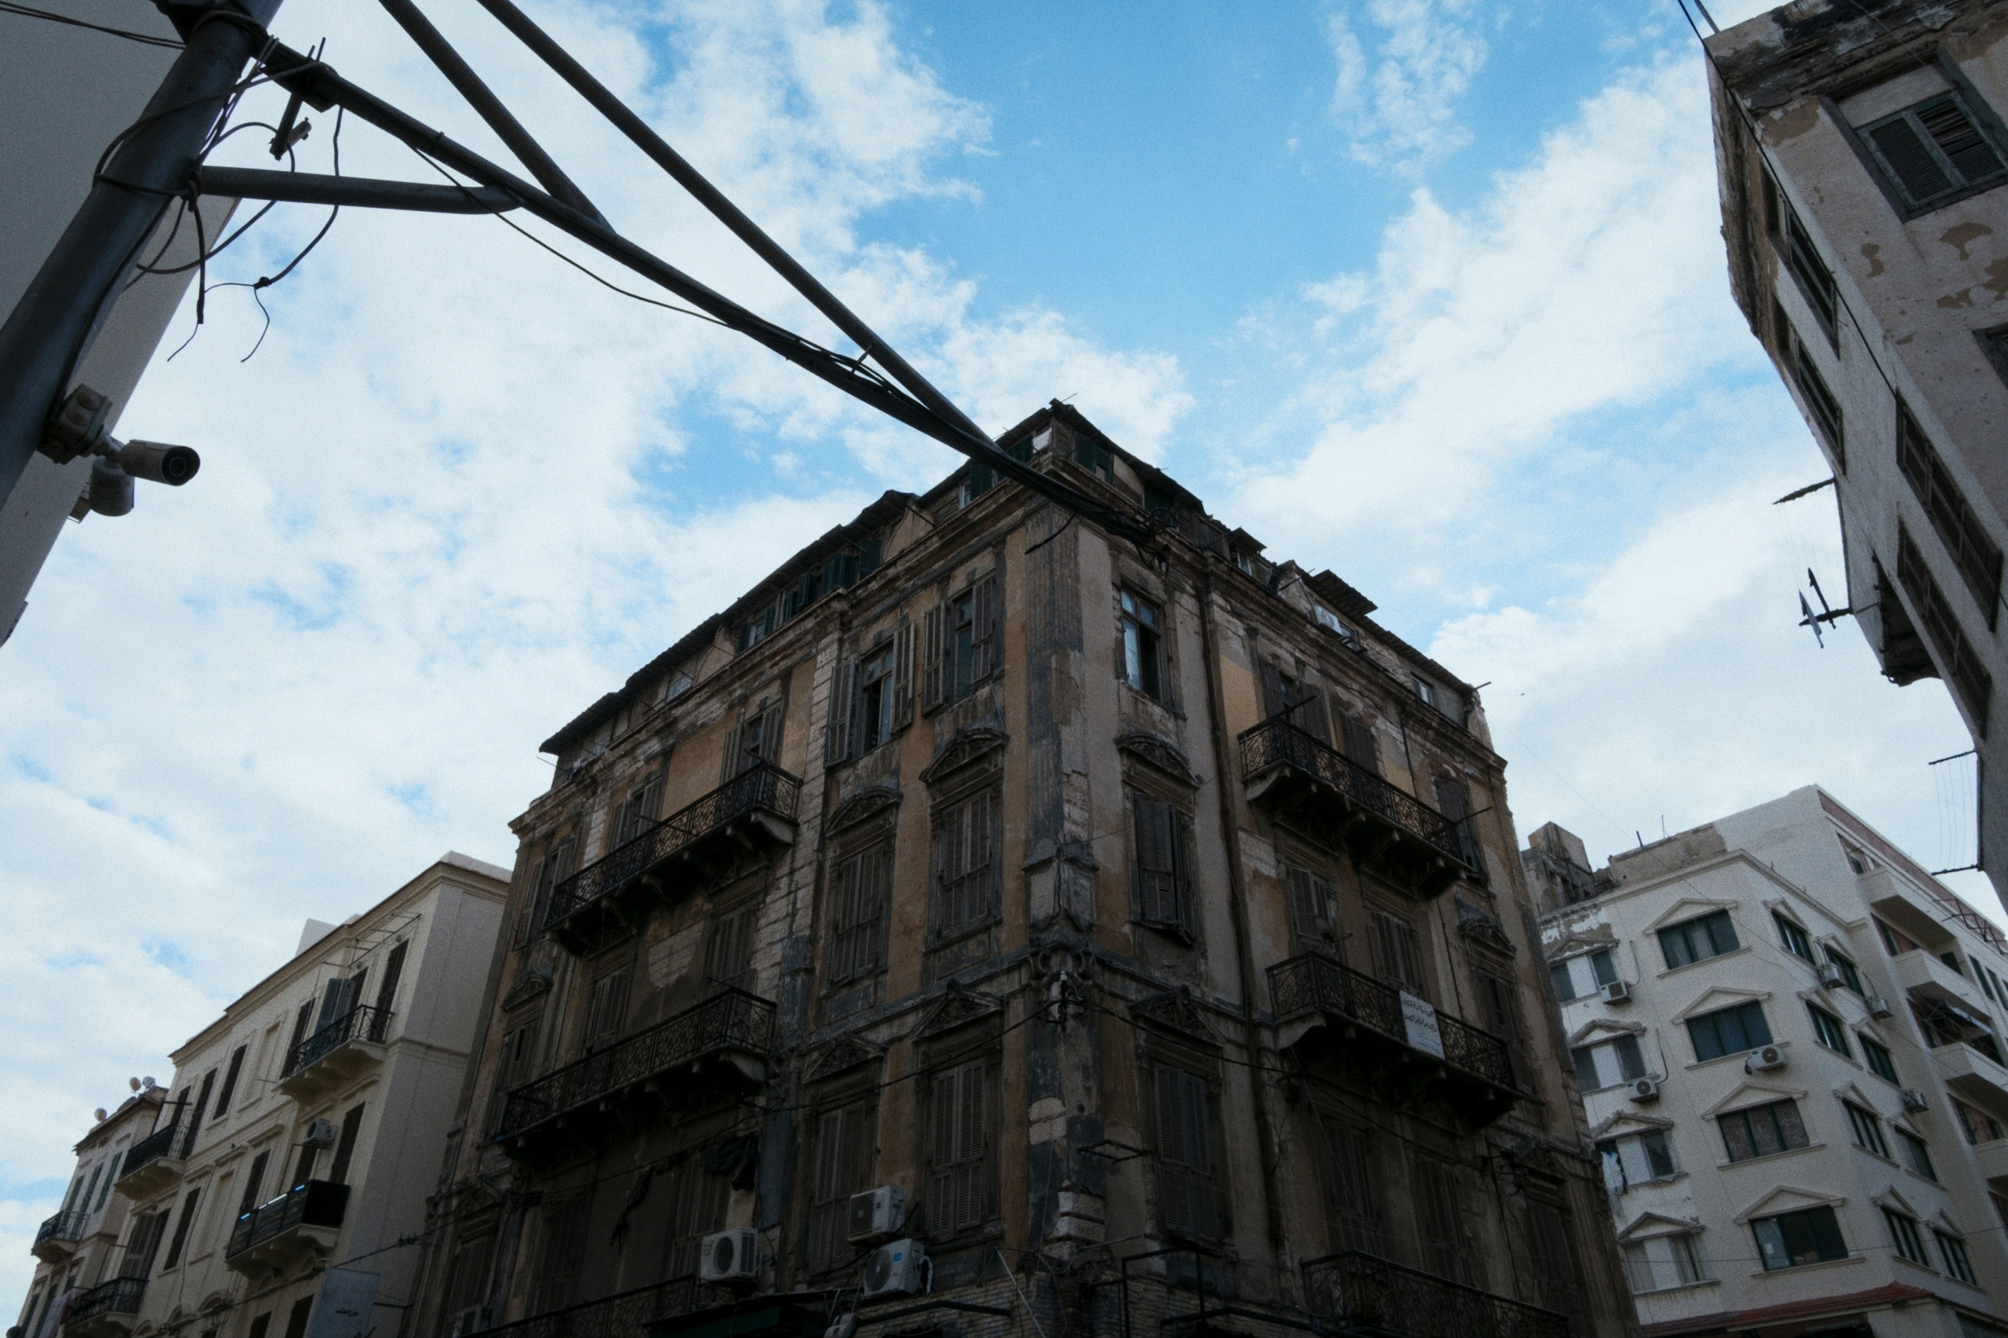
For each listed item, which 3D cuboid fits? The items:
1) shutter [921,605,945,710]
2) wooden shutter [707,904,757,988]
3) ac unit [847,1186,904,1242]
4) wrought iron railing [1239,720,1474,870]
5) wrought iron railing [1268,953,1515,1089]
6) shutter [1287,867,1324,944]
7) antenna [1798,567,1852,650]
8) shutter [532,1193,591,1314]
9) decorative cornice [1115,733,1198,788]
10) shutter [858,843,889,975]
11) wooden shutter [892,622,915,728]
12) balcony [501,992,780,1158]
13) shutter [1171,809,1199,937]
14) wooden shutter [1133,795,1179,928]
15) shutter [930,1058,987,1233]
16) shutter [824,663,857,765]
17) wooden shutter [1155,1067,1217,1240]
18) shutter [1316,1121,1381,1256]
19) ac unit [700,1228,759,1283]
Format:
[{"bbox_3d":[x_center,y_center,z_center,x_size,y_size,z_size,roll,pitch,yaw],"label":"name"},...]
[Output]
[{"bbox_3d":[-1.249,-0.208,24.215,0.550,2.365,0.060,-30,-46,34],"label":"shutter"},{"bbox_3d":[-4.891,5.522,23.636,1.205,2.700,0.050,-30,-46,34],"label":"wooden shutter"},{"bbox_3d":[-1.697,7.296,17.871,0.785,0.550,0.265,-30,-46,34],"label":"ac unit"},{"bbox_3d":[6.820,2.646,25.835,5.831,0.946,0.843,29,-46,-33],"label":"wrought iron railing"},{"bbox_3d":[6.913,6.400,23.484,6.000,0.878,0.900,29,-45,-33],"label":"wrought iron railing"},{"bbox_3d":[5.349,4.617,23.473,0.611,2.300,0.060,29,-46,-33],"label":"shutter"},{"bbox_3d":[9.820,-0.756,16.121,0.542,1.125,0.200,-18,-40,23],"label":"antenna"},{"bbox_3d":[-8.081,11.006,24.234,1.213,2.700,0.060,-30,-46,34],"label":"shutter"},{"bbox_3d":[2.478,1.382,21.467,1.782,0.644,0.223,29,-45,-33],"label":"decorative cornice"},{"bbox_3d":[-2.233,4.061,22.374,0.628,2.322,0.060,-30,-46,34],"label":"shutter"},{"bbox_3d":[-1.780,0.142,23.520,0.536,2.236,0.050,-30,-46,34],"label":"wooden shutter"},{"bbox_3d":[-7.112,7.736,25.371,7.746,0.921,0.918,-30,-46,35],"label":"balcony"},{"bbox_3d":[2.947,3.293,21.788,0.050,2.185,0.618,-17,-40,22],"label":"shutter"},{"bbox_3d":[2.449,3.041,21.400,0.618,2.242,0.050,14,-39,-18],"label":"wooden shutter"},{"bbox_3d":[-0.634,6.749,18.904,1.073,2.261,0.050,-30,-46,35],"label":"shutter"},{"bbox_3d":[-3.184,0.796,26.274,0.522,2.375,0.050,-21,-41,26],"label":"shutter"},{"bbox_3d":[2.416,6.438,17.848,1.081,2.186,0.050,29,-45,-33],"label":"wooden shutter"},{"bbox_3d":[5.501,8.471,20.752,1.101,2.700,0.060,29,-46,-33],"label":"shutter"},{"bbox_3d":[-4.037,8.639,19.692,0.870,0.600,0.300,-30,-46,34],"label":"ac unit"}]

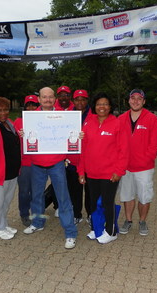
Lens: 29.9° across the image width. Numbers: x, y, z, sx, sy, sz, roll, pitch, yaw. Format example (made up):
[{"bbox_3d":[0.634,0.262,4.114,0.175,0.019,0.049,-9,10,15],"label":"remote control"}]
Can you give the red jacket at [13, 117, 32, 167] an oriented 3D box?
[{"bbox_3d":[-0.558,-0.111,3.746,0.510,0.700,0.300,0,7,-6],"label":"red jacket"}]

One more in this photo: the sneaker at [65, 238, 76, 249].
[{"bbox_3d":[-0.095,1.042,3.333,0.105,0.110,0.290,1,7,2],"label":"sneaker"}]

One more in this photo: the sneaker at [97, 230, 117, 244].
[{"bbox_3d":[0.335,1.054,3.390,0.100,0.110,0.260,8,11,43],"label":"sneaker"}]

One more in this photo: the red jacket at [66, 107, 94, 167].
[{"bbox_3d":[0.013,-0.120,3.699,0.500,0.720,0.320,0,8,3],"label":"red jacket"}]

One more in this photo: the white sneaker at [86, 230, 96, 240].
[{"bbox_3d":[0.205,1.026,3.552,0.260,0.100,0.100,-6,10,-45],"label":"white sneaker"}]

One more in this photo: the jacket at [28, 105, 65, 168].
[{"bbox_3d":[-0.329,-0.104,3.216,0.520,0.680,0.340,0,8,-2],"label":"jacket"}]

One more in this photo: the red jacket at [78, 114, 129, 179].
[{"bbox_3d":[0.285,-0.007,3.364,0.560,0.710,0.310,3,7,12],"label":"red jacket"}]

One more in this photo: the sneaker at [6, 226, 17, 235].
[{"bbox_3d":[-0.884,0.995,3.632,0.260,0.100,0.100,5,8,31],"label":"sneaker"}]

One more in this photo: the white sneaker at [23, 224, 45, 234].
[{"bbox_3d":[-0.548,1.023,3.617,0.275,0.110,0.105,-6,10,-38],"label":"white sneaker"}]

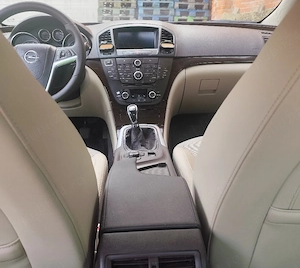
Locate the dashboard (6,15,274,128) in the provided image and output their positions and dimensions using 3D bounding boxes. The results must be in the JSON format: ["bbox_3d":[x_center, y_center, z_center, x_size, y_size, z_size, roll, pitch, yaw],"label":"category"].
[{"bbox_3d":[-0.066,-0.320,1.305,1.450,0.470,0.500,-1,19,-6],"label":"dashboard"}]

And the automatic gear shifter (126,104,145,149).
[{"bbox_3d":[-0.053,-0.025,0.985,0.070,0.140,0.090,-1,19,-6],"label":"automatic gear shifter"}]

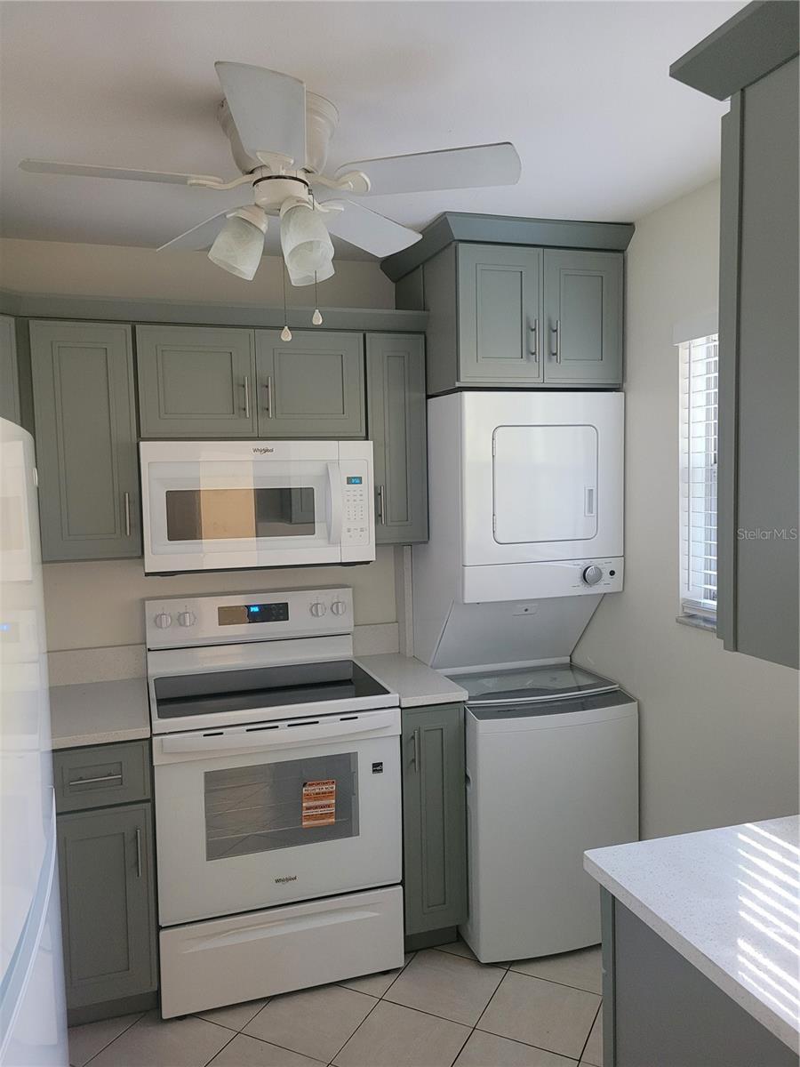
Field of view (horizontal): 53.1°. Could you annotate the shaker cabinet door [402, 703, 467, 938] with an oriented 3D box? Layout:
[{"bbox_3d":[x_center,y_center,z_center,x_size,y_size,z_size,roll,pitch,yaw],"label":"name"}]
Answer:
[{"bbox_3d":[0.115,0.942,2.667,0.223,0.763,0.022,-3,5,-18],"label":"shaker cabinet door"}]

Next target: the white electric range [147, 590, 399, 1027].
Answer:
[{"bbox_3d":[-0.447,0.835,2.745,0.757,1.192,0.675,-3,5,-18],"label":"white electric range"}]

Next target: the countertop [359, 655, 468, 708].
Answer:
[{"bbox_3d":[0.017,0.517,2.899,0.227,0.030,0.636,-3,5,-18],"label":"countertop"}]

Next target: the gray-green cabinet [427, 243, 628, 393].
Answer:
[{"bbox_3d":[0.426,-0.711,2.772,0.610,0.450,0.315,-3,5,-18],"label":"gray-green cabinet"}]

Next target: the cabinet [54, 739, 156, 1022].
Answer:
[{"bbox_3d":[-0.968,1.014,2.625,0.302,0.876,0.616,-3,5,-18],"label":"cabinet"}]

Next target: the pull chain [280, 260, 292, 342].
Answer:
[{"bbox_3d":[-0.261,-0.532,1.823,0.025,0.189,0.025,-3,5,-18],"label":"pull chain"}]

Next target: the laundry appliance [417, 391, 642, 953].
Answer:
[{"bbox_3d":[0.436,0.458,2.930,0.606,1.880,0.675,-3,5,-18],"label":"laundry appliance"}]

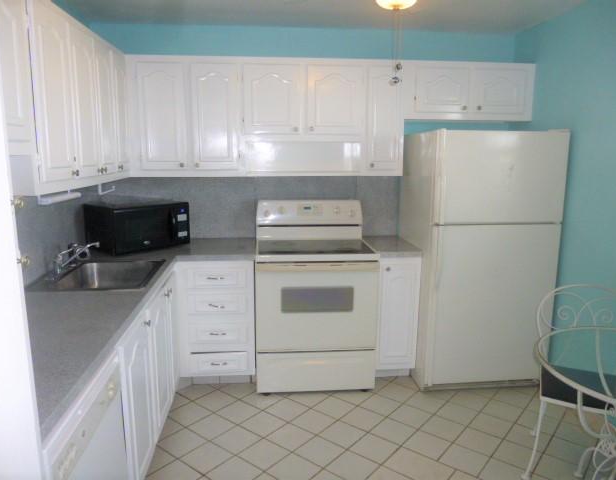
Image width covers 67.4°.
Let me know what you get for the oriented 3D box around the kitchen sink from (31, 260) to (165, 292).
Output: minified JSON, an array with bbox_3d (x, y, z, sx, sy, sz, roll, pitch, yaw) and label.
[{"bbox_3d":[-1.049,0.256,2.396,0.530,0.178,0.580,-1,11,-5],"label":"kitchen sink"}]

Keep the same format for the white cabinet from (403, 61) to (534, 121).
[{"bbox_3d":[1.060,-1.008,3.215,0.881,0.367,0.323,-1,11,-5],"label":"white cabinet"}]

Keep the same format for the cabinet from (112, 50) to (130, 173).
[{"bbox_3d":[-1.249,-0.742,2.723,0.318,0.720,0.310,-1,11,-6],"label":"cabinet"}]

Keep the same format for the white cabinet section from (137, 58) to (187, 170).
[{"bbox_3d":[-0.946,-0.814,3.111,0.302,0.684,0.312,-1,11,-6],"label":"white cabinet section"}]

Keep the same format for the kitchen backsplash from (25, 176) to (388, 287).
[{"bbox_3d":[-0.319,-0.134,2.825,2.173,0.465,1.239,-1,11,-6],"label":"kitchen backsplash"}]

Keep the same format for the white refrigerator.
[{"bbox_3d":[1.128,0.100,3.215,0.788,1.670,0.720,-1,11,-7],"label":"white refrigerator"}]

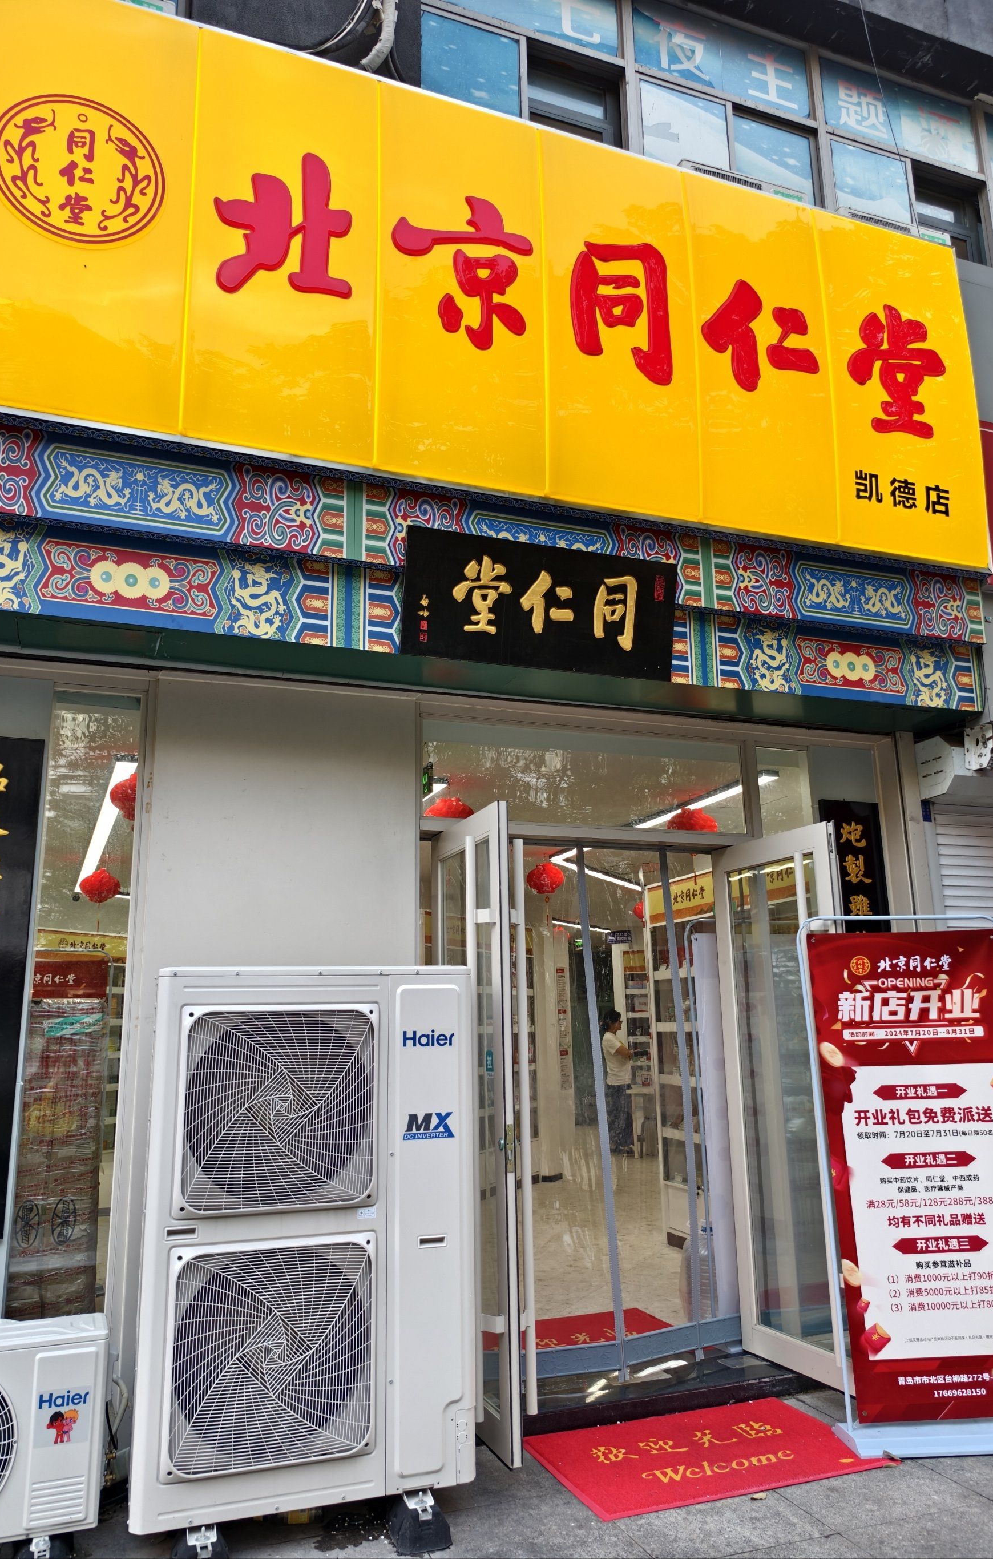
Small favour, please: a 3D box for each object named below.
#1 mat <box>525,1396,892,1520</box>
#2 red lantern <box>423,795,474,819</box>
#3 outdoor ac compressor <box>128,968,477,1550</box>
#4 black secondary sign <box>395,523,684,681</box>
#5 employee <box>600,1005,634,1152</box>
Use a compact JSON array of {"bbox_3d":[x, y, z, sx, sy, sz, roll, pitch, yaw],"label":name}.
[{"bbox_3d":[0.767,2.488,3.851,1.150,0.015,0.720,4,-14,-19],"label":"mat"},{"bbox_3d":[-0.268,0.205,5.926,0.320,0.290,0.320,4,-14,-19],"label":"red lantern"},{"bbox_3d":[-0.641,1.539,3.540,1.059,1.750,0.410,3,-14,-16],"label":"outdoor ac compressor"},{"bbox_3d":[0.208,-0.758,4.581,1.279,0.547,0.045,4,-2,-19],"label":"black secondary sign"},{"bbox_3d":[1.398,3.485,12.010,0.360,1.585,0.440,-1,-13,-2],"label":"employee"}]

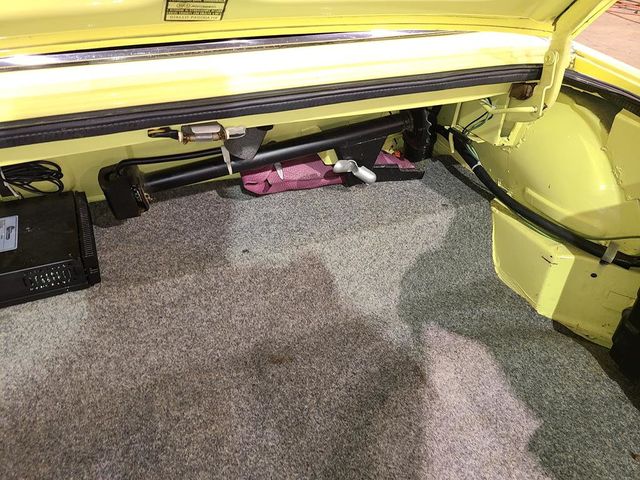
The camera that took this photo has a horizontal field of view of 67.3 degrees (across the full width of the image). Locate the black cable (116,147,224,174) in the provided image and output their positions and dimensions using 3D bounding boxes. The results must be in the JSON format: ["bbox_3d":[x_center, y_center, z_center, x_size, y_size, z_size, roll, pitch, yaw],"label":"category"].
[{"bbox_3d":[-0.266,-0.142,0.860,0.188,0.026,0.030,-13,38,-19],"label":"black cable"}]

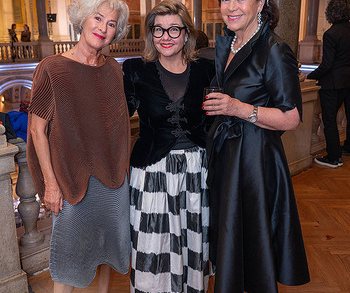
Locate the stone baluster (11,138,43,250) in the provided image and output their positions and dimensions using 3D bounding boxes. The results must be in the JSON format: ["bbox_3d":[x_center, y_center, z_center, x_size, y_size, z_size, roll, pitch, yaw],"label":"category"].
[{"bbox_3d":[-0.953,0.302,2.652,0.165,0.680,0.165,-15,22,-42],"label":"stone baluster"}]

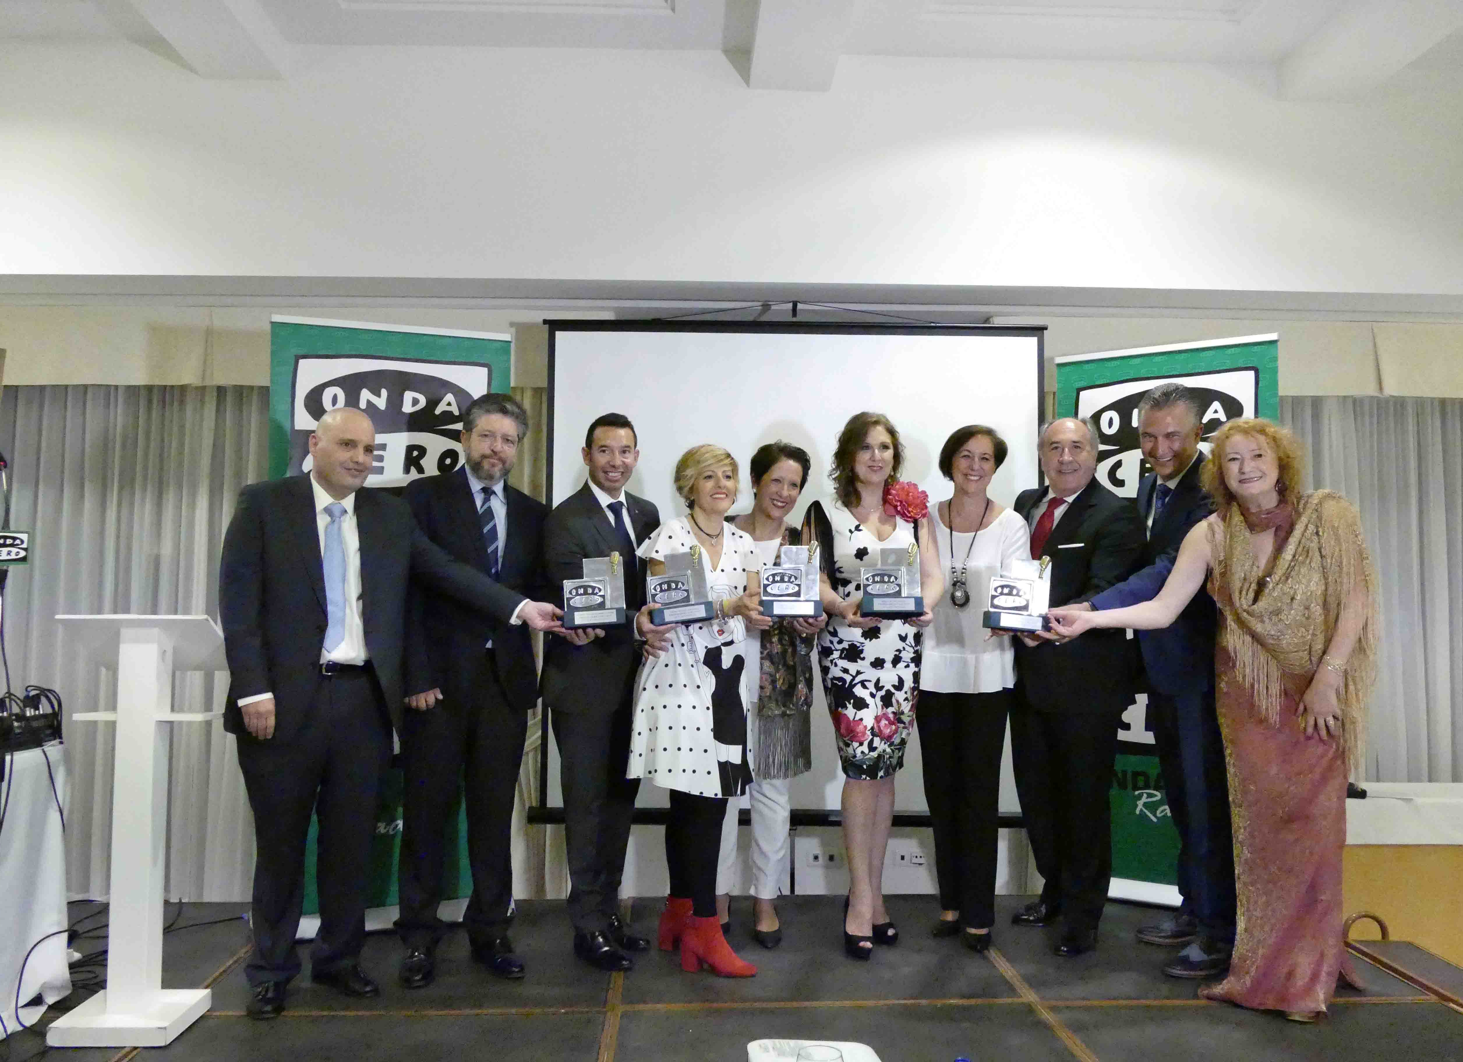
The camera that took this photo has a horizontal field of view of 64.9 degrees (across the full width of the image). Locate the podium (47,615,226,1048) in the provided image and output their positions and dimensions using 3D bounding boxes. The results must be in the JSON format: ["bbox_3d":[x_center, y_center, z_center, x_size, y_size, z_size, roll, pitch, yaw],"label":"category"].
[{"bbox_3d":[-1.579,0.772,3.102,0.385,1.090,0.330,0,-3,-3],"label":"podium"}]

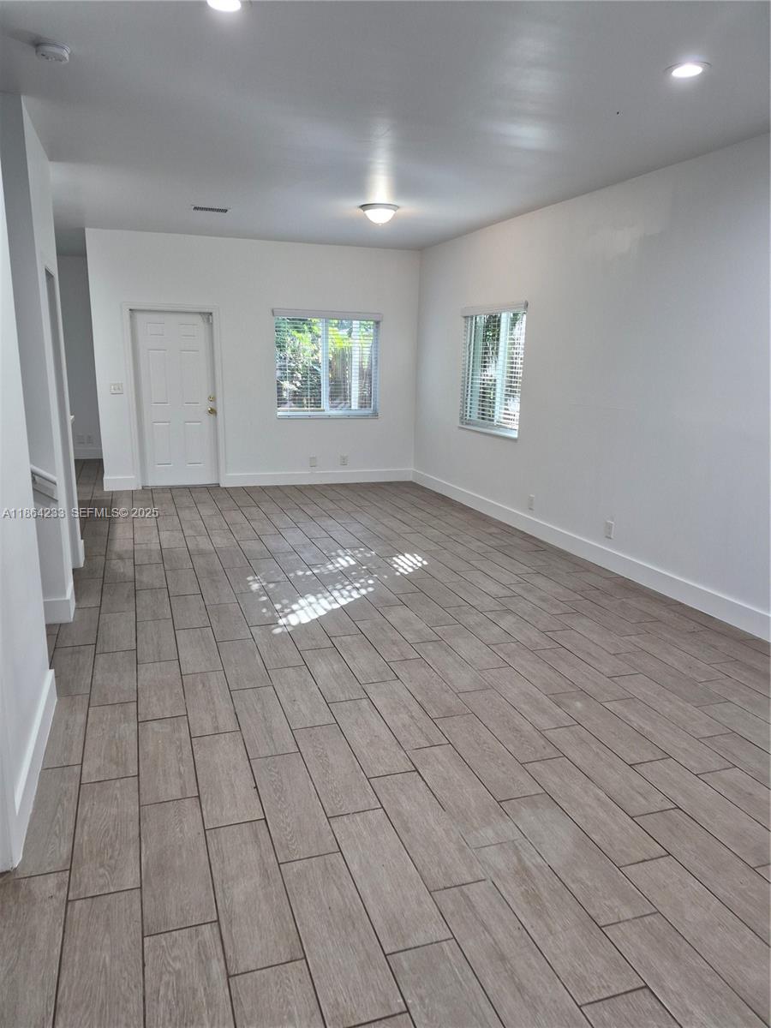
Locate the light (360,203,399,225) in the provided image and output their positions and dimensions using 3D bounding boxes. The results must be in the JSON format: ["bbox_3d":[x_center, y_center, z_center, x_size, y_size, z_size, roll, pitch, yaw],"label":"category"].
[{"bbox_3d":[-0.054,-2.618,6.000,0.352,0.149,0.352,1,13,0],"label":"light"}]

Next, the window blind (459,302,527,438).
[{"bbox_3d":[1.060,-1.472,6.995,0.070,1.271,1.289,-4,14,-20],"label":"window blind"}]

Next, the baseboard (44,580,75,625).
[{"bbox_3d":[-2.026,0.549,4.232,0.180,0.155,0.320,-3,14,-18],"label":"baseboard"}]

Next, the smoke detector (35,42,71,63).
[{"bbox_3d":[-1.448,-2.000,2.972,0.140,0.041,0.140,-3,14,-17],"label":"smoke detector"}]

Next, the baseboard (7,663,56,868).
[{"bbox_3d":[-1.364,0.922,2.686,0.020,0.155,1.110,-3,14,-19],"label":"baseboard"}]

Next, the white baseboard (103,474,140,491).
[{"bbox_3d":[-3.109,-0.355,8.018,0.375,0.160,0.020,-3,14,-17],"label":"white baseboard"}]

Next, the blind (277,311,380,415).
[{"bbox_3d":[-0.697,-1.819,8.417,1.292,1.245,0.070,-3,14,-17],"label":"blind"}]

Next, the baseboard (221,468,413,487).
[{"bbox_3d":[-0.809,-0.461,8.698,2.439,0.155,0.018,-3,14,-17],"label":"baseboard"}]

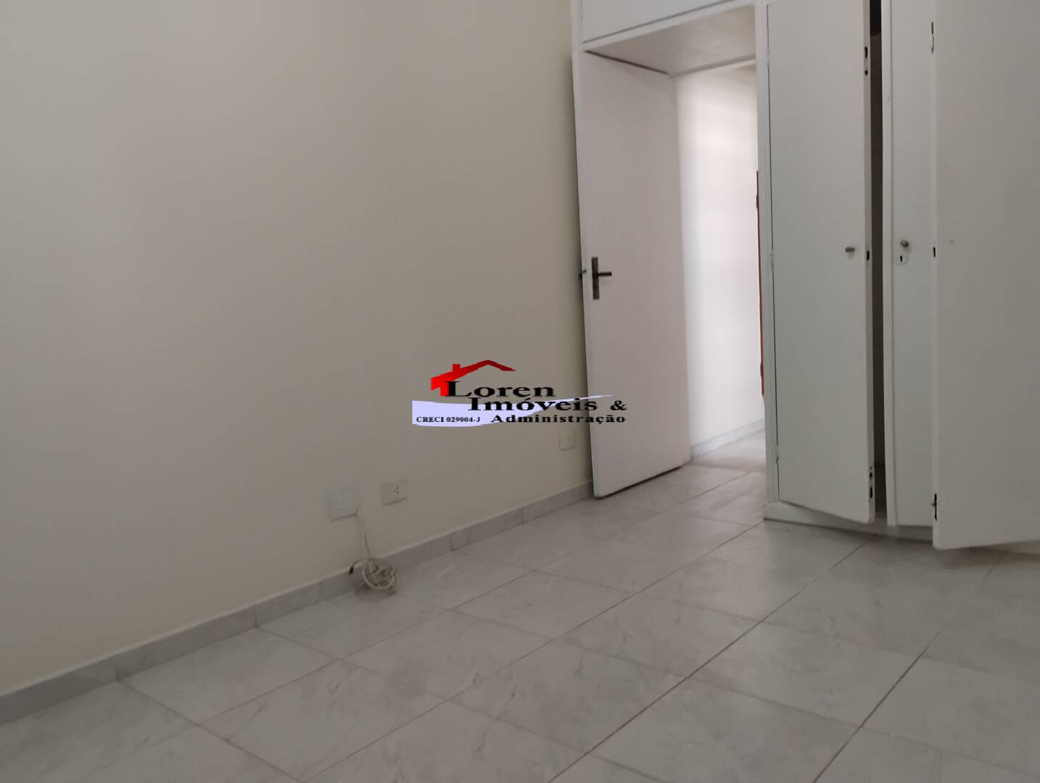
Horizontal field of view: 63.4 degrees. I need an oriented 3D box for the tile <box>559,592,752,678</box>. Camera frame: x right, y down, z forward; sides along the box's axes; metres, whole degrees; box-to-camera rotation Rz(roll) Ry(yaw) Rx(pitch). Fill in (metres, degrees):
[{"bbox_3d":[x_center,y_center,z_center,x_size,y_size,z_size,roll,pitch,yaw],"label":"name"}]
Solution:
[{"bbox_3d":[0.423,0.727,2.549,0.450,0.010,0.450,2,9,41],"label":"tile"}]

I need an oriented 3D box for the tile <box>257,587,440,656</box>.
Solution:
[{"bbox_3d":[-0.538,0.745,2.749,0.445,0.012,0.445,3,9,40],"label":"tile"}]

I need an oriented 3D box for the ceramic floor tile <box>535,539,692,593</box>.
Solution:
[{"bbox_3d":[0.374,0.647,3.135,0.445,0.012,0.445,3,9,40],"label":"ceramic floor tile"}]

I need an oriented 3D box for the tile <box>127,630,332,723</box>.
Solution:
[{"bbox_3d":[-0.846,0.822,2.473,0.455,0.010,0.450,2,9,41],"label":"tile"}]

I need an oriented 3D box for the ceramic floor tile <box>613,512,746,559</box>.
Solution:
[{"bbox_3d":[0.674,0.591,3.514,0.450,0.010,0.450,2,9,41],"label":"ceramic floor tile"}]

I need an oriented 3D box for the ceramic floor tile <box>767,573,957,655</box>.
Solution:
[{"bbox_3d":[1.057,0.679,2.587,0.450,0.010,0.450,2,9,41],"label":"ceramic floor tile"}]

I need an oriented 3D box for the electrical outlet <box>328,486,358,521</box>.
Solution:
[{"bbox_3d":[-0.641,0.395,3.038,0.012,0.120,0.120,2,9,41],"label":"electrical outlet"}]

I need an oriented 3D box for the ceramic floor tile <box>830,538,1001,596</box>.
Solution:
[{"bbox_3d":[1.357,0.616,2.932,0.445,0.012,0.445,3,9,40],"label":"ceramic floor tile"}]

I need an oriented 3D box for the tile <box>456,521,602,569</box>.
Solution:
[{"bbox_3d":[0.038,0.638,3.477,0.455,0.010,0.450,2,9,41],"label":"tile"}]

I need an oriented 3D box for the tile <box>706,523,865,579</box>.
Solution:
[{"bbox_3d":[0.996,0.605,3.186,0.445,0.012,0.445,3,9,40],"label":"tile"}]

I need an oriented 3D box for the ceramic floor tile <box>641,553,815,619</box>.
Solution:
[{"bbox_3d":[0.718,0.665,2.883,0.450,0.010,0.450,2,9,41],"label":"ceramic floor tile"}]

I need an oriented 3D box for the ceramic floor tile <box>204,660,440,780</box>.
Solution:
[{"bbox_3d":[-0.491,0.818,2.128,0.445,0.012,0.445,3,9,40],"label":"ceramic floor tile"}]

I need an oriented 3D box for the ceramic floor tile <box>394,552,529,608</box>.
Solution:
[{"bbox_3d":[-0.250,0.688,3.085,0.445,0.012,0.445,3,9,40],"label":"ceramic floor tile"}]

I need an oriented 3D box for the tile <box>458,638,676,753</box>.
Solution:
[{"bbox_3d":[0.132,0.776,2.179,0.445,0.012,0.445,3,9,40],"label":"tile"}]

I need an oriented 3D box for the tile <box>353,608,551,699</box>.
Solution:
[{"bbox_3d":[-0.203,0.761,2.463,0.445,0.012,0.445,3,9,40],"label":"tile"}]

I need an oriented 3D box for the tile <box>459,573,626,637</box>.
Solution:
[{"bbox_3d":[0.085,0.713,2.845,0.450,0.010,0.450,2,9,41],"label":"tile"}]

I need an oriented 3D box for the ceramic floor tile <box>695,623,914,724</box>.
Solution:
[{"bbox_3d":[0.762,0.740,2.253,0.450,0.010,0.450,2,9,41],"label":"ceramic floor tile"}]

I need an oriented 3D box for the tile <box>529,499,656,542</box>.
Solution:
[{"bbox_3d":[0.333,0.577,3.811,0.455,0.010,0.450,2,9,41],"label":"tile"}]

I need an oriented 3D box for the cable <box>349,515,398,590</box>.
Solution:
[{"bbox_3d":[-0.519,0.570,3.005,0.138,0.272,0.134,3,9,40],"label":"cable"}]

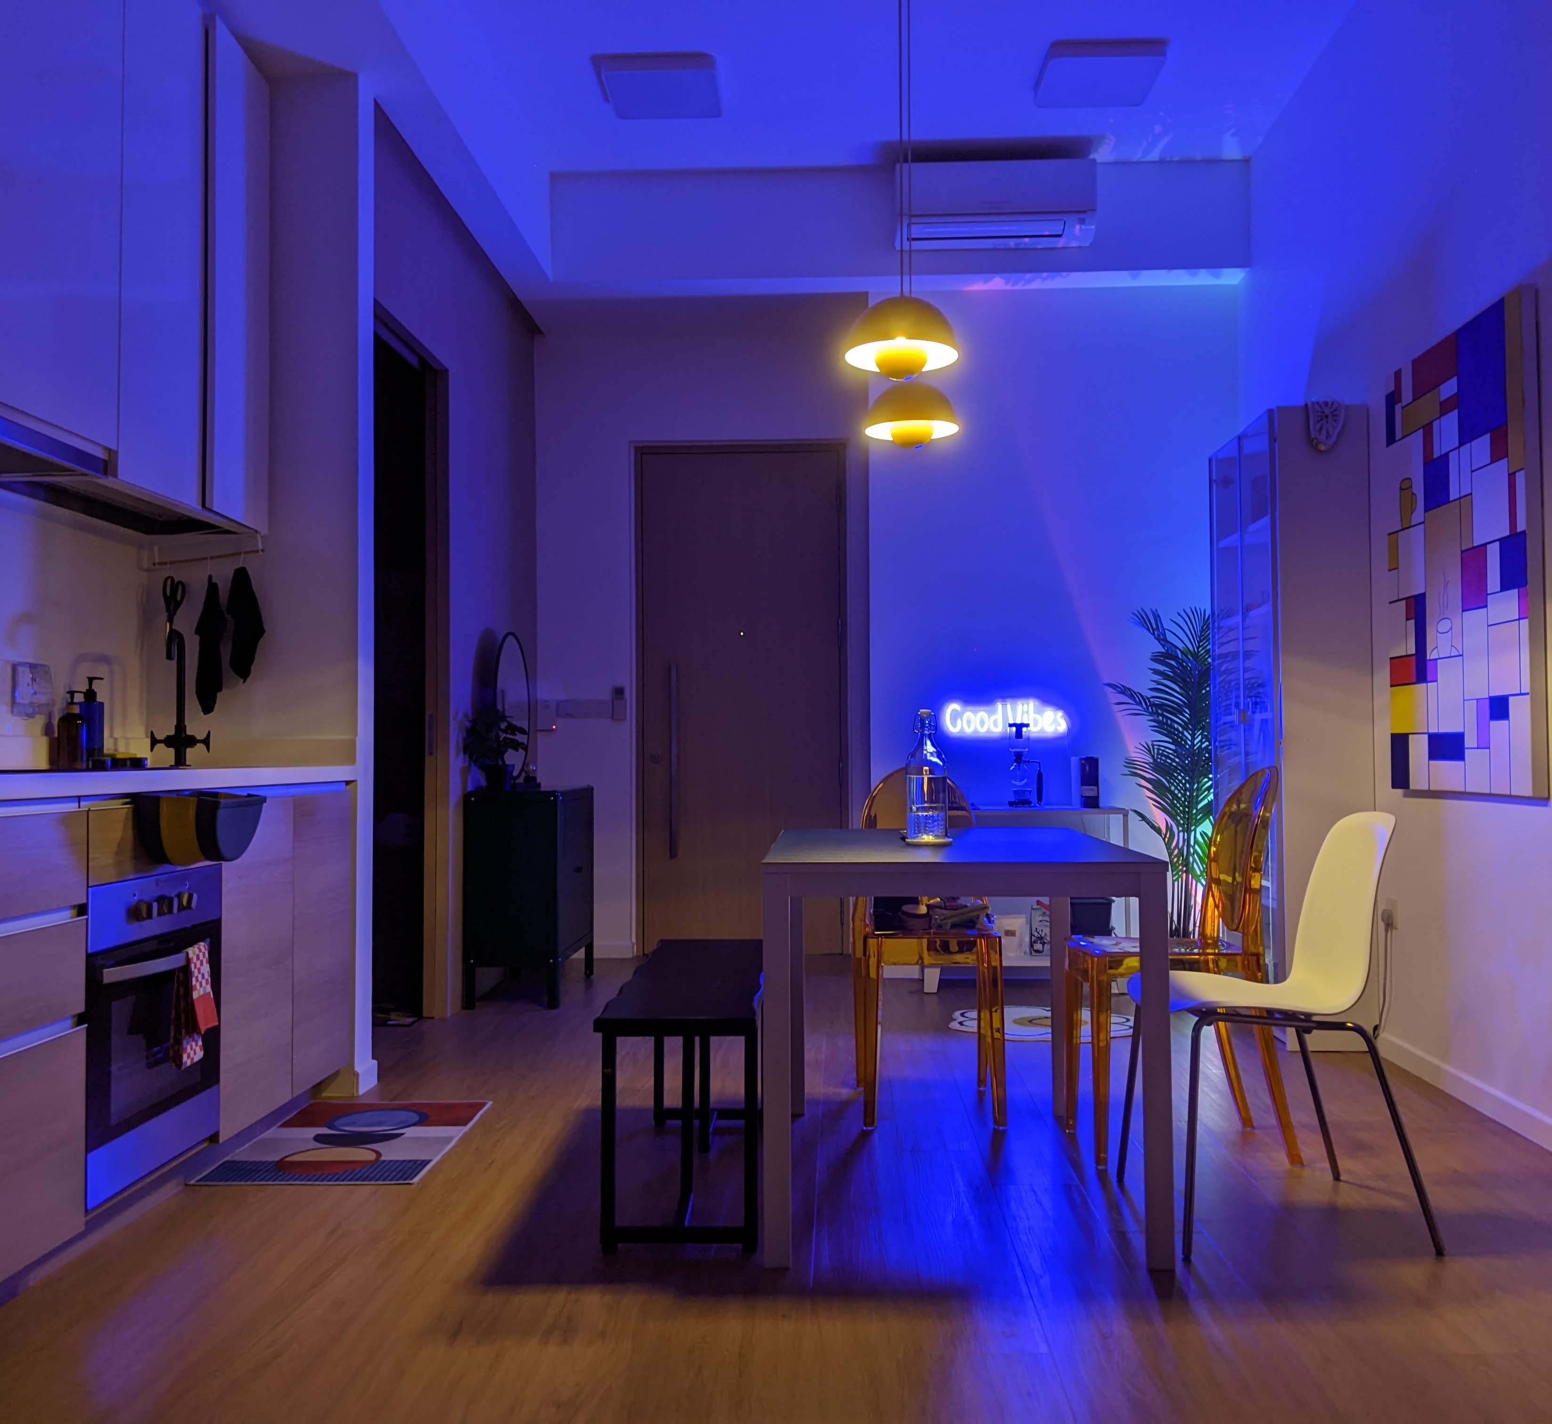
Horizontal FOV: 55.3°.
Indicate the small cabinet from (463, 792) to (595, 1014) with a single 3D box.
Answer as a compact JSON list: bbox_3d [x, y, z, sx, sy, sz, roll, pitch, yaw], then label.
[{"bbox_3d":[-0.981,0.716,5.907,0.360,0.810,0.790,0,-2,3],"label":"small cabinet"}]

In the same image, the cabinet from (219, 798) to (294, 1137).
[{"bbox_3d":[-1.489,0.570,3.495,0.550,0.780,0.430,0,-2,3],"label":"cabinet"}]

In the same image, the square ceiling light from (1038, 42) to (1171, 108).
[{"bbox_3d":[1.135,-2.234,5.206,0.380,0.050,0.380,0,-2,2],"label":"square ceiling light"}]

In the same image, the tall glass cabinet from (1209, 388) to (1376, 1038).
[{"bbox_3d":[1.761,0.067,5.074,0.300,2.030,0.810,0,-2,3],"label":"tall glass cabinet"}]

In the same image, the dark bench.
[{"bbox_3d":[-0.160,0.813,3.317,0.315,0.453,1.200,0,-2,2],"label":"dark bench"}]

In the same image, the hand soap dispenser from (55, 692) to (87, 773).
[{"bbox_3d":[-1.617,0.042,3.405,0.062,0.178,0.060,0,-2,0],"label":"hand soap dispenser"}]

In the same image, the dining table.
[{"bbox_3d":[0.374,0.665,3.317,0.750,0.740,1.225,0,-2,2],"label":"dining table"}]

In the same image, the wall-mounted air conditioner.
[{"bbox_3d":[0.874,-2.031,5.938,0.785,0.285,0.215,0,-2,2],"label":"wall-mounted air conditioner"}]

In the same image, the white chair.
[{"bbox_3d":[0.991,0.614,3.028,0.550,0.830,0.500,0,-2,-2],"label":"white chair"}]

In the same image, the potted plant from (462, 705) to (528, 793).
[{"bbox_3d":[-1.087,0.144,5.740,0.225,0.335,0.225,0,-2,2],"label":"potted plant"}]

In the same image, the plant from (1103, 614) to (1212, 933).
[{"bbox_3d":[1.618,0.347,5.767,0.560,1.510,0.560,0,-2,3],"label":"plant"}]

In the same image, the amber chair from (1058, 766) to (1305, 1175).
[{"bbox_3d":[0.965,0.588,3.546,0.505,0.905,0.380,0,-2,-3],"label":"amber chair"}]

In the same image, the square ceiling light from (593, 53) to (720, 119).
[{"bbox_3d":[-0.395,-2.224,5.277,0.380,0.050,0.380,0,-2,2],"label":"square ceiling light"}]

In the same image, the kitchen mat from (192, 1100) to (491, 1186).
[{"bbox_3d":[-1.032,1.050,3.651,0.500,0.008,0.800,0,-2,2],"label":"kitchen mat"}]

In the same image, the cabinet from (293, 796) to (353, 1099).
[{"bbox_3d":[-1.469,0.580,3.934,0.550,0.780,0.450,0,-2,3],"label":"cabinet"}]

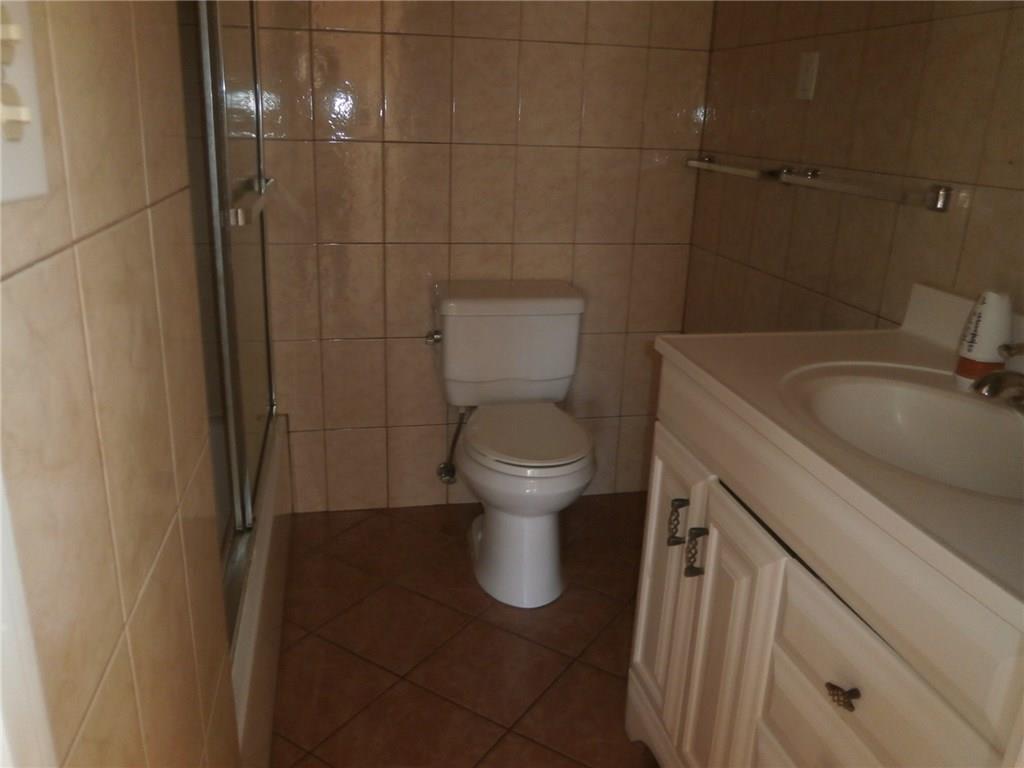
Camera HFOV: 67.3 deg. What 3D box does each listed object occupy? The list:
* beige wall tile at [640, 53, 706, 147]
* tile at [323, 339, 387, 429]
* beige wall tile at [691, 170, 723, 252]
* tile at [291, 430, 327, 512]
[{"bbox_3d":[0.511,-0.882,2.404,0.202,0.301,0.010,-2,19,-12],"label":"beige wall tile"},{"bbox_3d":[-0.507,0.001,2.487,0.200,0.301,0.010,-2,19,-12],"label":"tile"},{"bbox_3d":[0.632,-0.575,2.439,0.010,0.304,0.195,-2,19,-11],"label":"beige wall tile"},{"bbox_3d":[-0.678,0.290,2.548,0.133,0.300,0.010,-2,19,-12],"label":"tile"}]

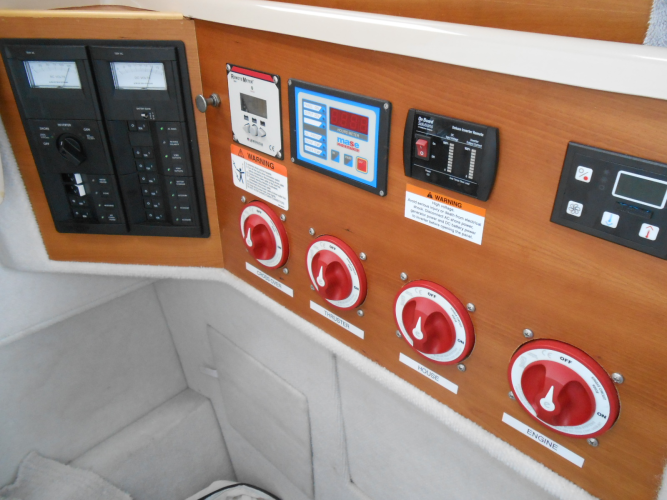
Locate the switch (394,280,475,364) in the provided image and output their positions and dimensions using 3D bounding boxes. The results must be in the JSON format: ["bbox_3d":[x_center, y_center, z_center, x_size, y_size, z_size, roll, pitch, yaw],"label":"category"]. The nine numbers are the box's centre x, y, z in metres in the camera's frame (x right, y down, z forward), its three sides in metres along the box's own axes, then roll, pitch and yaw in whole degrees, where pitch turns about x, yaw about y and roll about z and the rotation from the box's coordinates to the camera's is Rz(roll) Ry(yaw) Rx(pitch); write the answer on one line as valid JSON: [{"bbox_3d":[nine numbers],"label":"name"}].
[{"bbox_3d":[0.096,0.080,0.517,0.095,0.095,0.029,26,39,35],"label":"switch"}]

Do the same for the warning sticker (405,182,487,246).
[{"bbox_3d":[0.101,-0.033,0.465,0.083,0.035,0.002,26,39,35],"label":"warning sticker"}]

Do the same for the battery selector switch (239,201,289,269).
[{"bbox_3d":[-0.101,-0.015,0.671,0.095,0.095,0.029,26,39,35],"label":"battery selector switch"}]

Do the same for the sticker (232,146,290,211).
[{"bbox_3d":[-0.096,-0.093,0.640,0.109,0.058,0.002,26,39,35],"label":"sticker"}]

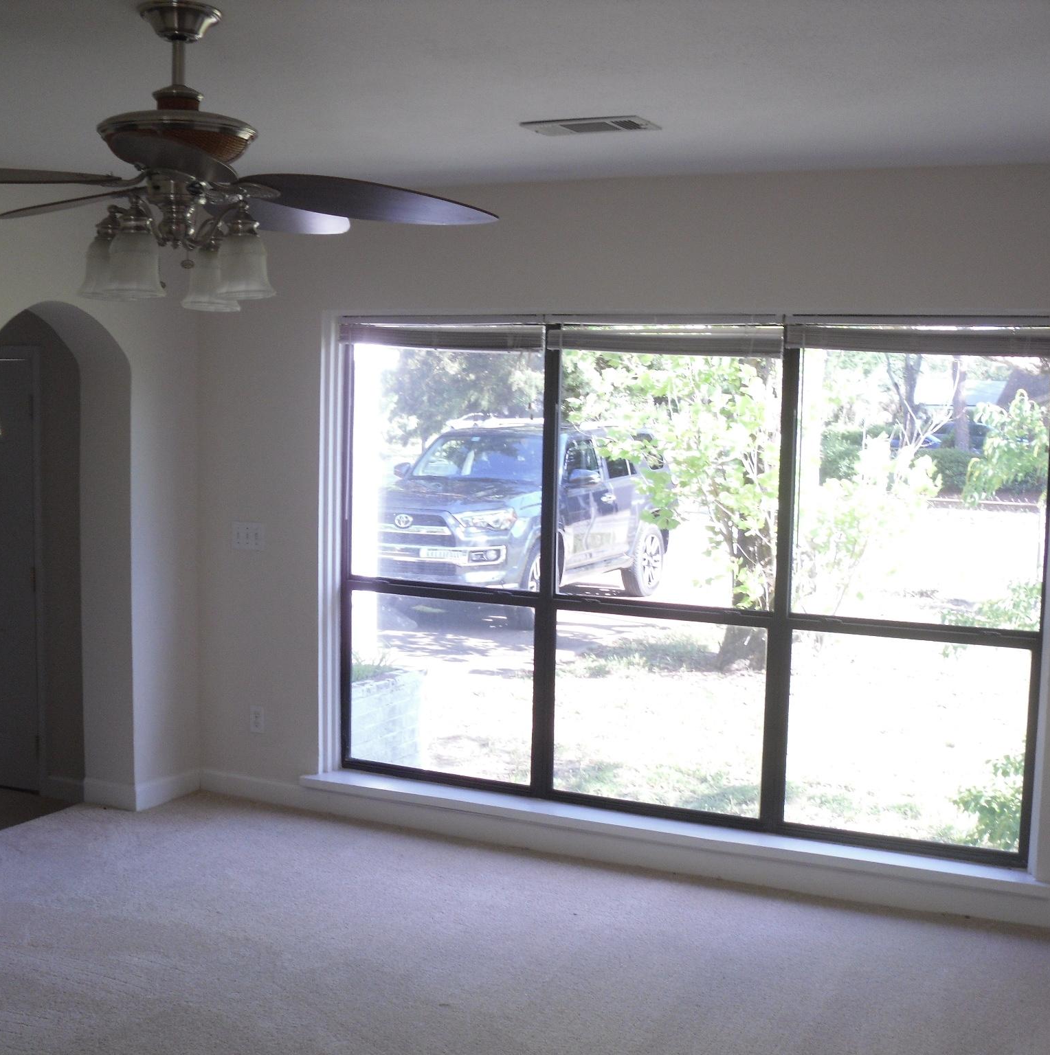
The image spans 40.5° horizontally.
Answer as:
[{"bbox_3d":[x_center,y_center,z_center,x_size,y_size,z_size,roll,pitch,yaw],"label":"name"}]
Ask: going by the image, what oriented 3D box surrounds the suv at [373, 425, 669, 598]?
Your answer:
[{"bbox_3d":[-0.027,-0.167,14.000,1.960,1.810,4.820,4,4,24],"label":"suv"}]

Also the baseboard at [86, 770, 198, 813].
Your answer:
[{"bbox_3d":[-1.582,1.052,5.830,0.275,0.092,0.370,4,6,25],"label":"baseboard"}]

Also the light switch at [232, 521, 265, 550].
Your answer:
[{"bbox_3d":[-1.113,0.035,5.716,0.163,0.115,0.015,4,6,25],"label":"light switch"}]

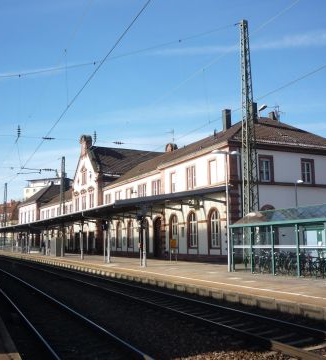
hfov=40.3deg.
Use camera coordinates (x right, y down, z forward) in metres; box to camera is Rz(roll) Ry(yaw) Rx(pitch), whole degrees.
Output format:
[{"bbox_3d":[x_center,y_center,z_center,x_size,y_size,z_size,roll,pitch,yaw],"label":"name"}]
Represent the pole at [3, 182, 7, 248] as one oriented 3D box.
[{"bbox_3d":[-35.100,8.186,99.070,0.720,15.100,0.720,5,-10,-31],"label":"pole"}]

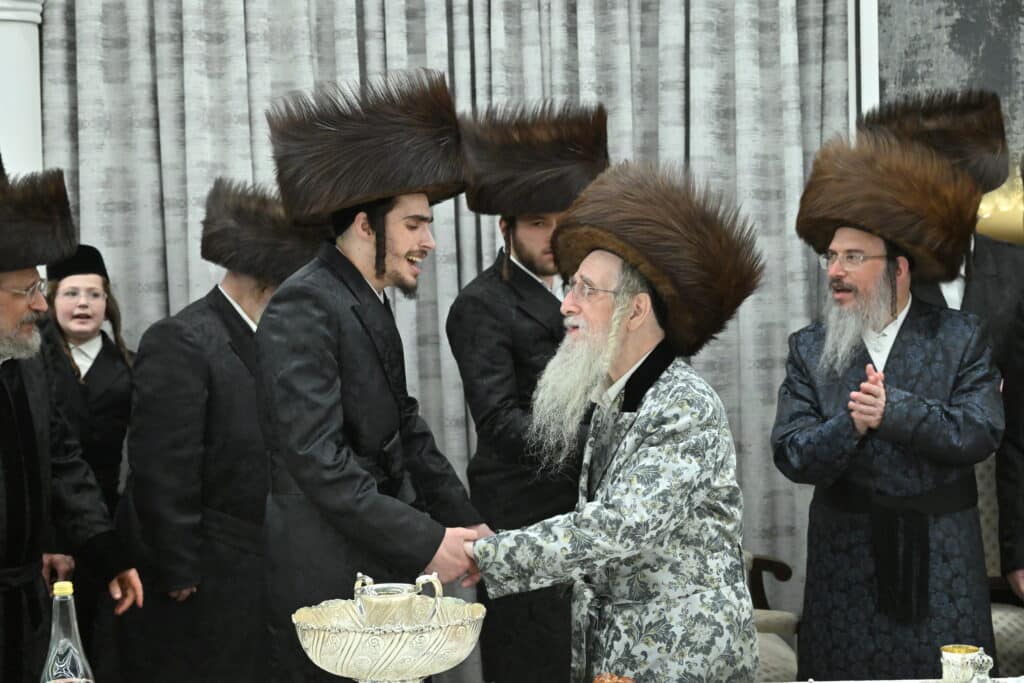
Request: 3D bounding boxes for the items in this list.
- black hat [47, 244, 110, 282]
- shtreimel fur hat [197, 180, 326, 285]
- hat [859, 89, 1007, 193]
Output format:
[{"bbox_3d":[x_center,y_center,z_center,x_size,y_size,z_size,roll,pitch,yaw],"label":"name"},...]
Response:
[{"bbox_3d":[-1.090,-0.192,4.650,0.158,0.088,0.178,-1,-5,-21],"label":"black hat"},{"bbox_3d":[-0.615,-0.281,4.850,0.370,0.205,0.355,12,-1,-7],"label":"shtreimel fur hat"},{"bbox_3d":[1.097,-0.501,4.800,0.370,0.220,0.360,-12,4,-41],"label":"hat"}]

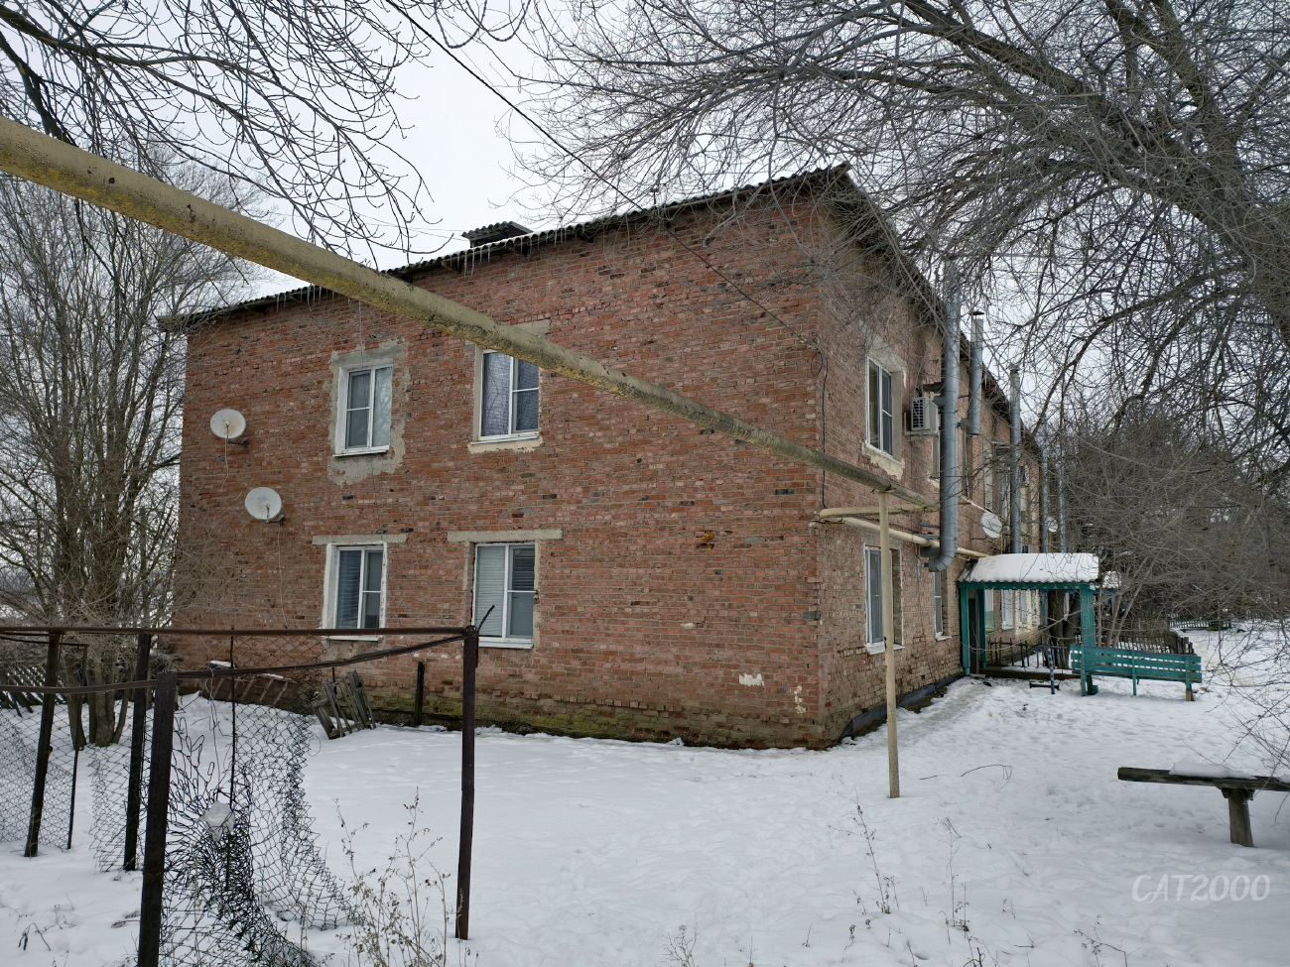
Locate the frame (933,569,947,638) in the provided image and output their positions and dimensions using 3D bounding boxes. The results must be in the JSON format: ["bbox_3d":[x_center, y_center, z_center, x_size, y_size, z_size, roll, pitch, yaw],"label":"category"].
[{"bbox_3d":[5.437,2.158,16.165,0.140,1.400,1.240,-3,-8,30],"label":"frame"}]

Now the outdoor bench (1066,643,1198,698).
[{"bbox_3d":[8.396,3.221,14.704,1.951,0.830,0.500,-3,-8,30],"label":"outdoor bench"}]

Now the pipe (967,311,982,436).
[{"bbox_3d":[6.903,-2.314,17.865,0.280,2.624,0.280,0,-6,30],"label":"pipe"}]

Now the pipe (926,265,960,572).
[{"bbox_3d":[5.170,-1.216,14.904,0.500,5.505,0.290,-1,-7,30],"label":"pipe"}]

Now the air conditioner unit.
[{"bbox_3d":[4.702,-1.089,14.426,0.300,0.540,0.740,-3,-8,30],"label":"air conditioner unit"}]

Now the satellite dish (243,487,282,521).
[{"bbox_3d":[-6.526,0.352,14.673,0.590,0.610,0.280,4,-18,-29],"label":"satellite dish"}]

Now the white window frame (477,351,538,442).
[{"bbox_3d":[-2.016,-1.375,12.969,1.210,1.420,0.140,-3,-8,30],"label":"white window frame"}]

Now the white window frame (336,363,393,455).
[{"bbox_3d":[-4.650,-1.239,14.436,1.250,1.470,0.150,-3,-8,30],"label":"white window frame"}]

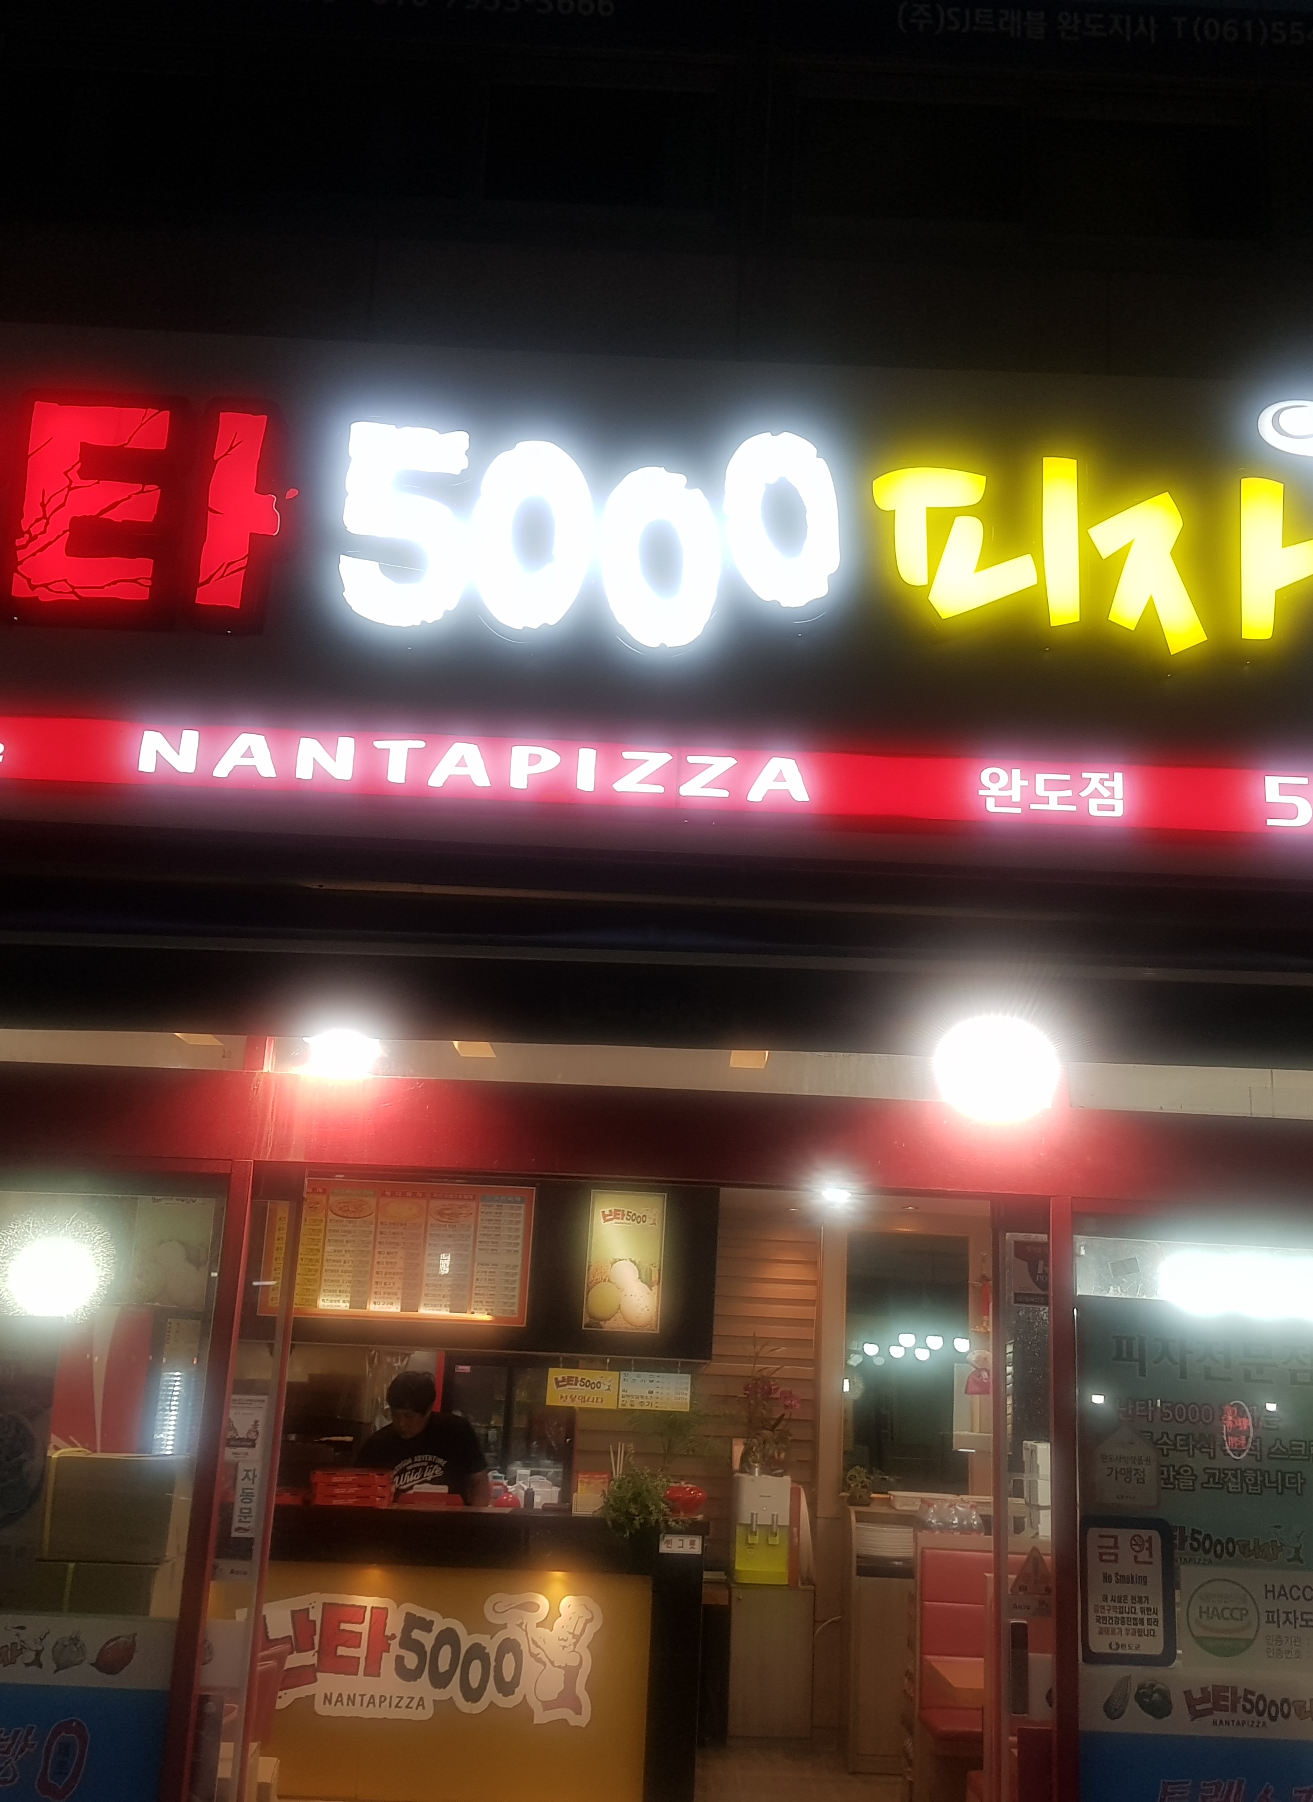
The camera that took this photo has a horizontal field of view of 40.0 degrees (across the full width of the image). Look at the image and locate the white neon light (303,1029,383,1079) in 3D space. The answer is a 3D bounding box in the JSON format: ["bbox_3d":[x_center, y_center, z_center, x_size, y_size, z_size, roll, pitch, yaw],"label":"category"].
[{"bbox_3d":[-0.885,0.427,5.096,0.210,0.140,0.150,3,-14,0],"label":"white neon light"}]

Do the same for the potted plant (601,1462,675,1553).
[{"bbox_3d":[-0.069,2.224,6.608,0.260,0.310,0.260,3,-14,0],"label":"potted plant"}]

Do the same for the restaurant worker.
[{"bbox_3d":[-0.987,2.685,7.315,0.560,1.490,0.450,0,-14,9],"label":"restaurant worker"}]

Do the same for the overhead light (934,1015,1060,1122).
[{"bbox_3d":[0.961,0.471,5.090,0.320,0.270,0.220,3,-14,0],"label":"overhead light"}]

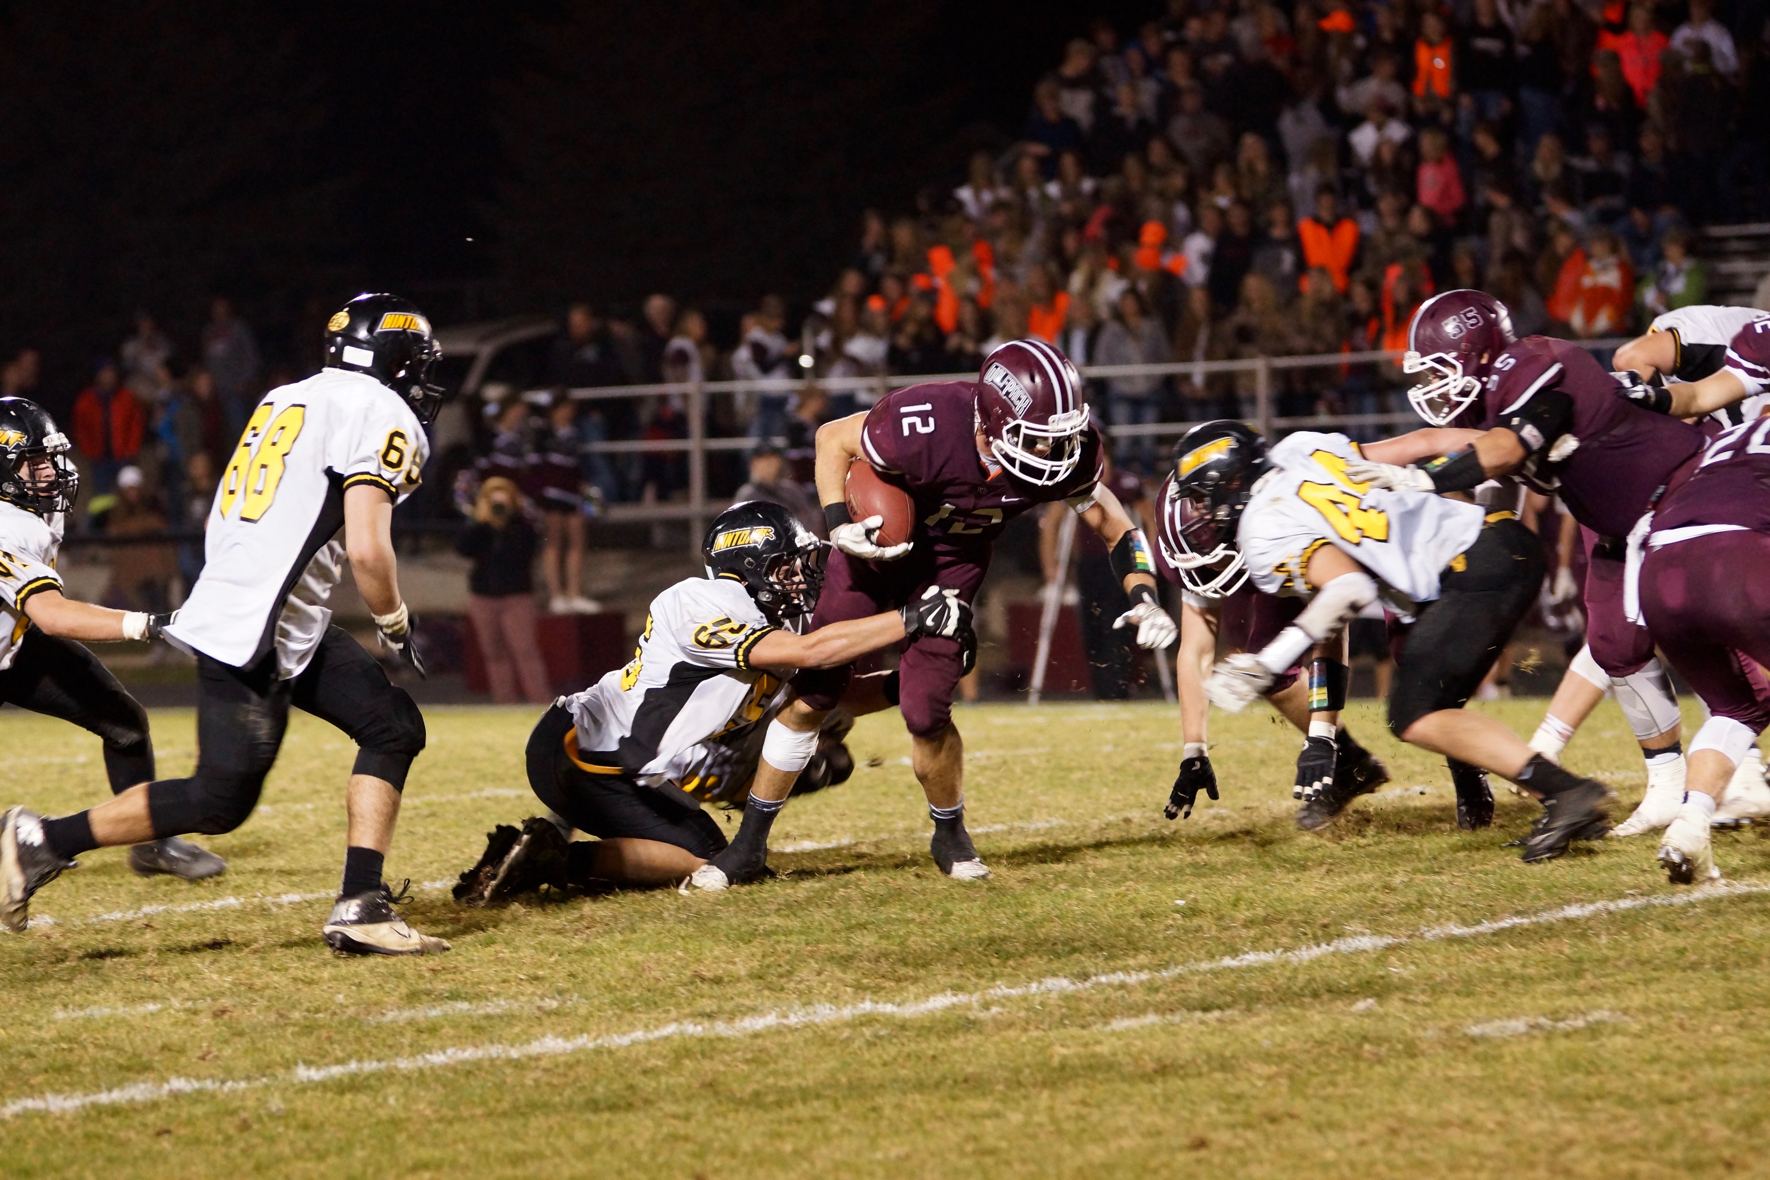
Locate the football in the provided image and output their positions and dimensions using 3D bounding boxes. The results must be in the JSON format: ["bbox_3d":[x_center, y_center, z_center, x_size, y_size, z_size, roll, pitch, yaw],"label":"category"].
[{"bbox_3d":[-0.011,-0.238,28.200,0.170,0.280,0.170,-26,-11,6],"label":"football"}]

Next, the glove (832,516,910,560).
[{"bbox_3d":[-0.040,-0.140,28.200,0.210,0.120,0.110,15,40,3],"label":"glove"}]

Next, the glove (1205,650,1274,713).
[{"bbox_3d":[1.036,0.271,30.200,0.200,0.140,0.090,-30,-36,0],"label":"glove"}]

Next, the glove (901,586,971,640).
[{"bbox_3d":[0.142,0.065,28.600,0.190,0.150,0.100,-3,-5,-12],"label":"glove"}]

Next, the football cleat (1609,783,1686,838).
[{"bbox_3d":[2.201,0.639,29.800,0.290,0.150,0.110,-11,7,-40],"label":"football cleat"}]

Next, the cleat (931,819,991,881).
[{"bbox_3d":[0.204,0.703,27.900,0.110,0.155,0.290,-3,7,-22],"label":"cleat"}]

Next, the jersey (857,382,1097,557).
[{"bbox_3d":[0.268,-0.335,28.400,0.580,0.360,0.620,8,-38,-32],"label":"jersey"}]

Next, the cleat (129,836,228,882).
[{"bbox_3d":[-2.083,0.786,30.400,0.300,0.130,0.105,2,1,15],"label":"cleat"}]

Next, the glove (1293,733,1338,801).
[{"bbox_3d":[1.260,0.522,30.200,0.115,0.200,0.075,12,-6,-4],"label":"glove"}]

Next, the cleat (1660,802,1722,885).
[{"bbox_3d":[2.274,0.716,29.200,0.110,0.160,0.300,0,-3,28],"label":"cleat"}]

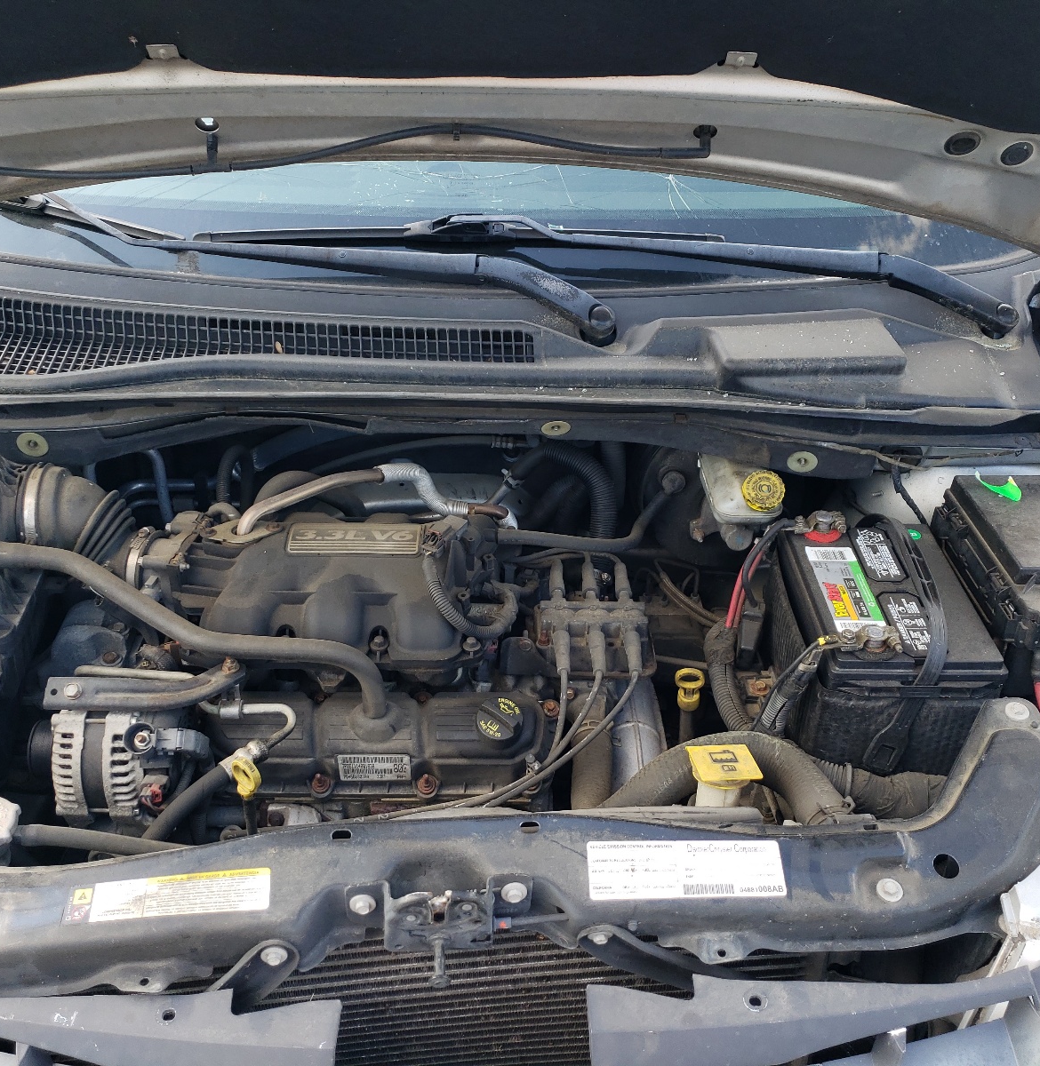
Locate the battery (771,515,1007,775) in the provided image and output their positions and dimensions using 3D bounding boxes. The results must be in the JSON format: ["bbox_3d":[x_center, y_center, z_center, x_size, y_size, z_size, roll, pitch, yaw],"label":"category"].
[{"bbox_3d":[0.397,0.141,1.217,0.175,0.200,0.262,0,32,1],"label":"battery"}]

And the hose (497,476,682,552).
[{"bbox_3d":[0.081,-0.023,1.240,0.205,0.055,0.115,-11,37,-18],"label":"hose"}]

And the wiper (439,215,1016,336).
[{"bbox_3d":[0.259,-0.354,1.416,0.755,0.085,0.105,6,35,6],"label":"wiper"}]

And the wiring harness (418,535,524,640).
[{"bbox_3d":[-0.055,0.061,1.180,0.110,0.080,0.085,0,32,1],"label":"wiring harness"}]

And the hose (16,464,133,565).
[{"bbox_3d":[-0.517,-0.015,1.250,0.135,0.120,0.110,0,32,1],"label":"hose"}]

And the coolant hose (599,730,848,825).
[{"bbox_3d":[0.186,0.234,0.975,0.225,0.095,0.085,0,32,1],"label":"coolant hose"}]

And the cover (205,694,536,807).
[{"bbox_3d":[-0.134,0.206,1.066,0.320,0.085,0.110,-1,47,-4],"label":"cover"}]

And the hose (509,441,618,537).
[{"bbox_3d":[0.048,-0.049,1.229,0.125,0.125,0.075,-1,35,-4],"label":"hose"}]

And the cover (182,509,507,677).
[{"bbox_3d":[-0.186,0.057,1.143,0.325,0.120,0.165,-1,35,-4],"label":"cover"}]

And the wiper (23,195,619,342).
[{"bbox_3d":[-0.337,-0.395,1.490,0.966,0.130,0.100,7,33,13],"label":"wiper"}]

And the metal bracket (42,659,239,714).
[{"bbox_3d":[-0.380,0.154,1.080,0.190,0.035,0.050,-5,33,-6],"label":"metal bracket"}]

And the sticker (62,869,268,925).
[{"bbox_3d":[-0.271,0.283,0.828,0.151,0.002,0.040,-4,40,-5],"label":"sticker"}]

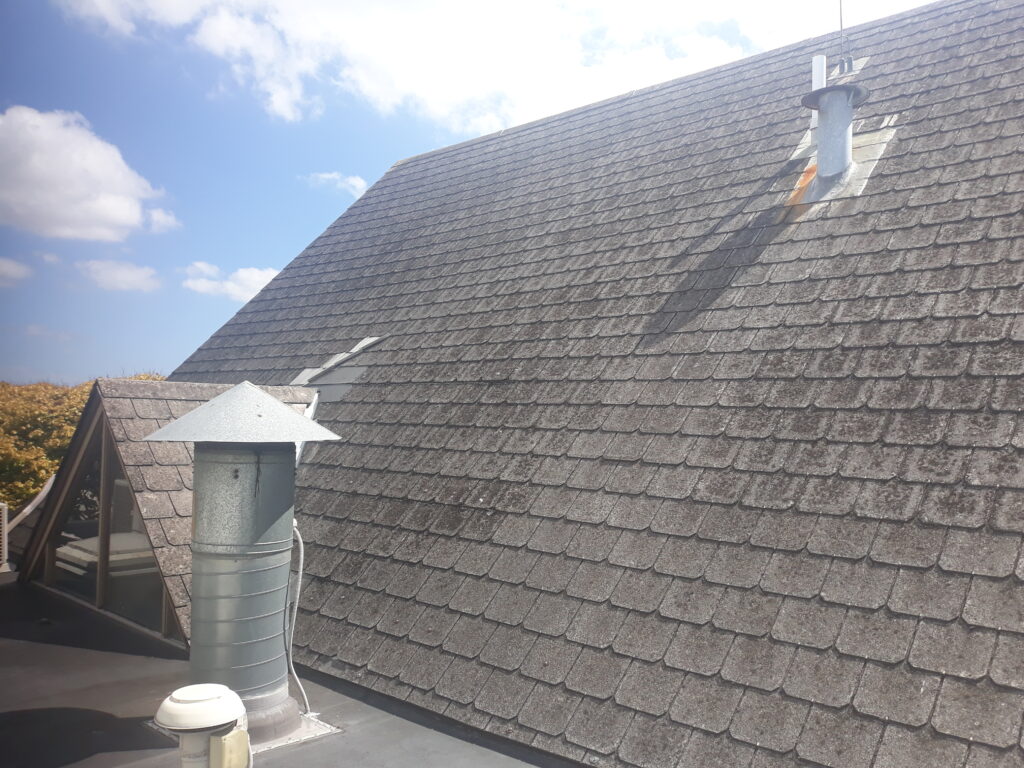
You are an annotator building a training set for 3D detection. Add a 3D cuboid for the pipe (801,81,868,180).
[{"bbox_3d":[2.781,-2.099,6.884,0.545,0.786,0.545,1,-2,0],"label":"pipe"}]

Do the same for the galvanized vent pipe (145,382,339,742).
[{"bbox_3d":[-1.450,0.891,4.297,1.008,1.811,1.008,1,-2,0],"label":"galvanized vent pipe"}]

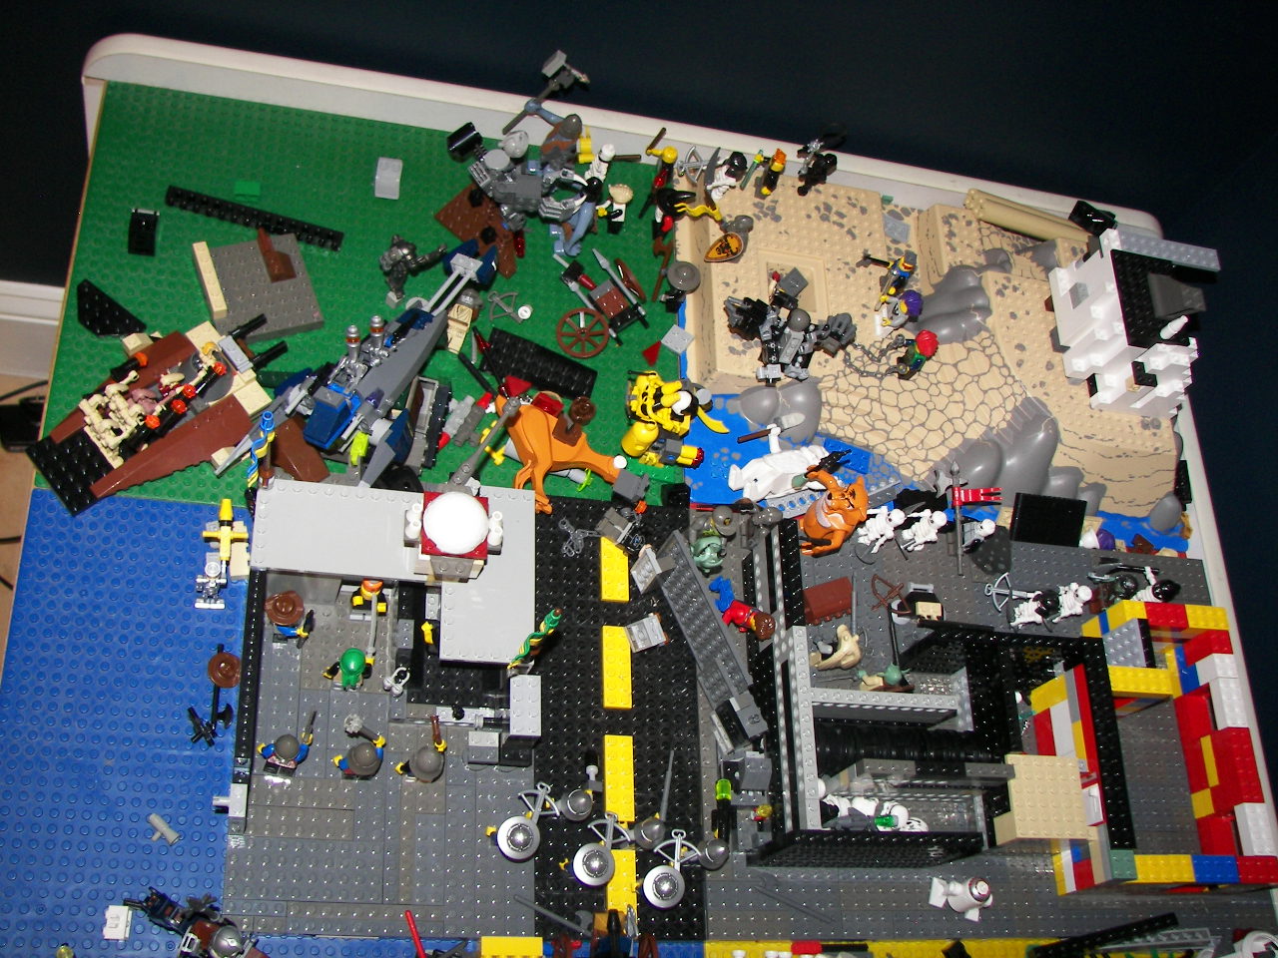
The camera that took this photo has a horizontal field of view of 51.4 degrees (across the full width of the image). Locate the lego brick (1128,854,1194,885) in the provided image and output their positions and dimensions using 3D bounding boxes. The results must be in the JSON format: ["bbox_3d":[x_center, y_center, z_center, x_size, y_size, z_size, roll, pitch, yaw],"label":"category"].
[{"bbox_3d":[0.298,0.226,0.767,0.048,0.011,0.016,6,64,-15],"label":"lego brick"}]

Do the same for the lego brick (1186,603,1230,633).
[{"bbox_3d":[0.362,0.090,0.852,0.032,0.011,0.016,6,64,-15],"label":"lego brick"}]

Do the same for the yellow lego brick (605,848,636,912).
[{"bbox_3d":[-0.009,0.226,0.721,0.016,0.005,0.048,6,64,-15],"label":"yellow lego brick"}]

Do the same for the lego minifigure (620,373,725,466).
[{"bbox_3d":[0.020,-0.037,0.836,0.060,0.042,0.050,6,64,-15],"label":"lego minifigure"}]

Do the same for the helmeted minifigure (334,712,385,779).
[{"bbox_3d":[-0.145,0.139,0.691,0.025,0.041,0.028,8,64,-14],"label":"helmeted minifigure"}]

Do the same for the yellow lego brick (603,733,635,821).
[{"bbox_3d":[-0.011,0.167,0.741,0.016,0.005,0.048,6,64,-15],"label":"yellow lego brick"}]

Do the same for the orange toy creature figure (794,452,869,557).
[{"bbox_3d":[0.115,0.019,0.811,0.039,0.056,0.051,1,65,-17],"label":"orange toy creature figure"}]

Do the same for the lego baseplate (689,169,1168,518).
[{"bbox_3d":[0.216,-0.089,0.924,0.384,0.042,0.256,6,64,-15],"label":"lego baseplate"}]

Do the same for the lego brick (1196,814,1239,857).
[{"bbox_3d":[0.356,0.222,0.821,0.016,0.012,0.032,6,64,-15],"label":"lego brick"}]

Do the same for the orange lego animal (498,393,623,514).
[{"bbox_3d":[-0.057,-0.012,0.794,0.086,0.027,0.062,28,61,-3],"label":"orange lego animal"}]

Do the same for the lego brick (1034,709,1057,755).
[{"bbox_3d":[0.254,0.157,0.807,0.016,0.019,0.032,6,65,-15],"label":"lego brick"}]

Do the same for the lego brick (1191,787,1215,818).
[{"bbox_3d":[0.361,0.204,0.837,0.016,0.019,0.016,6,64,-15],"label":"lego brick"}]

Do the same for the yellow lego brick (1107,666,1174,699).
[{"bbox_3d":[0.301,0.124,0.808,0.048,0.011,0.016,6,64,-15],"label":"yellow lego brick"}]

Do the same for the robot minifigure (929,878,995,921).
[{"bbox_3d":[0.186,0.235,0.749,0.032,0.035,0.017,21,61,-7],"label":"robot minifigure"}]

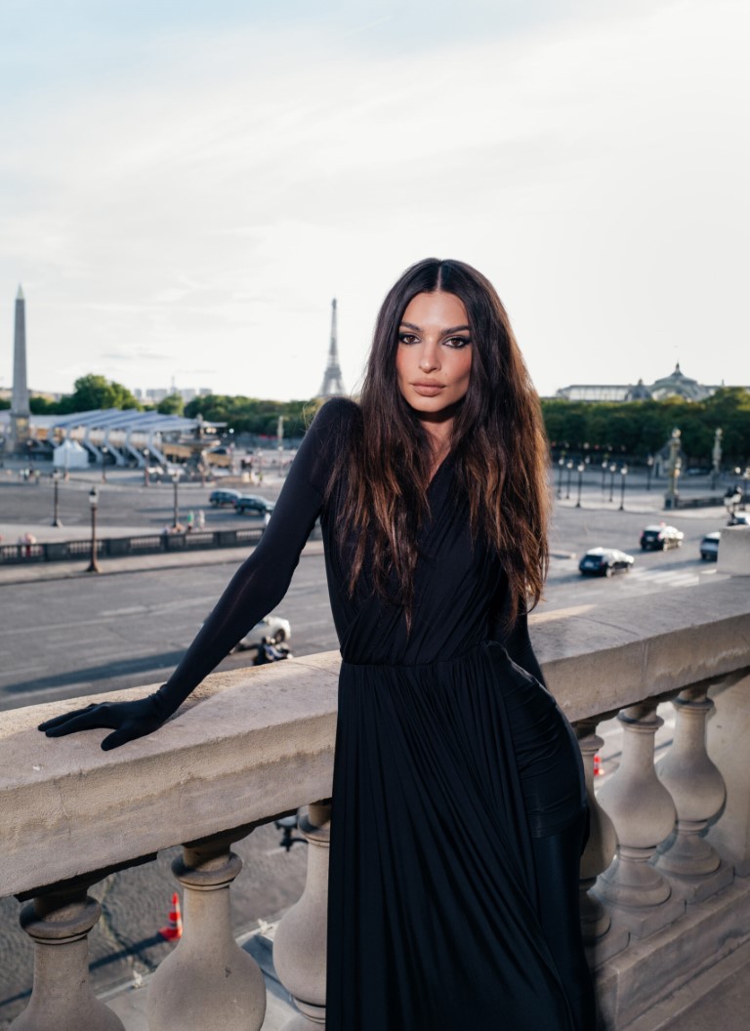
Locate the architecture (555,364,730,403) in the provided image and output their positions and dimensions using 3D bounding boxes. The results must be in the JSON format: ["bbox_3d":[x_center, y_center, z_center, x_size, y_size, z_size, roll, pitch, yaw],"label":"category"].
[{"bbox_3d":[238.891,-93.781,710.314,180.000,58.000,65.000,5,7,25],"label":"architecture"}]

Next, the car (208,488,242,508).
[{"bbox_3d":[-13.760,-1.502,84.647,4.300,1.600,1.800,5,7,24],"label":"car"}]

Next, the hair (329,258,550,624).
[{"bbox_3d":[0.102,-0.117,1.390,0.350,0.580,0.280,3,7,7],"label":"hair"}]

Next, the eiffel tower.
[{"bbox_3d":[-106.457,-420.636,2244.174,125.000,330.000,125.000,-1,7,-25],"label":"eiffel tower"}]

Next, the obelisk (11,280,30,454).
[{"bbox_3d":[-68.475,-28.201,169.000,3.600,33.300,3.600,-4,9,-43],"label":"obelisk"}]

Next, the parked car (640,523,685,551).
[{"bbox_3d":[21.769,1.714,66.380,1.800,1.620,4.400,7,8,39],"label":"parked car"}]

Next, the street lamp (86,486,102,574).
[{"bbox_3d":[-16.352,0.784,50.713,0.700,4.900,0.700,-4,9,-43],"label":"street lamp"}]

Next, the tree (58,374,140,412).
[{"bbox_3d":[-109.206,-45.441,346.212,29.000,20.951,26.000,2,7,0],"label":"tree"}]

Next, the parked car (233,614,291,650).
[{"bbox_3d":[-5.479,4.663,35.983,1.800,1.480,4.400,7,8,37],"label":"parked car"}]

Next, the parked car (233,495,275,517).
[{"bbox_3d":[-10.457,-0.803,79.606,4.400,1.570,1.800,5,7,29],"label":"parked car"}]

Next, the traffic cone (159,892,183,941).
[{"bbox_3d":[-3.608,7.162,15.776,0.410,0.750,0.410,-4,9,-44],"label":"traffic cone"}]

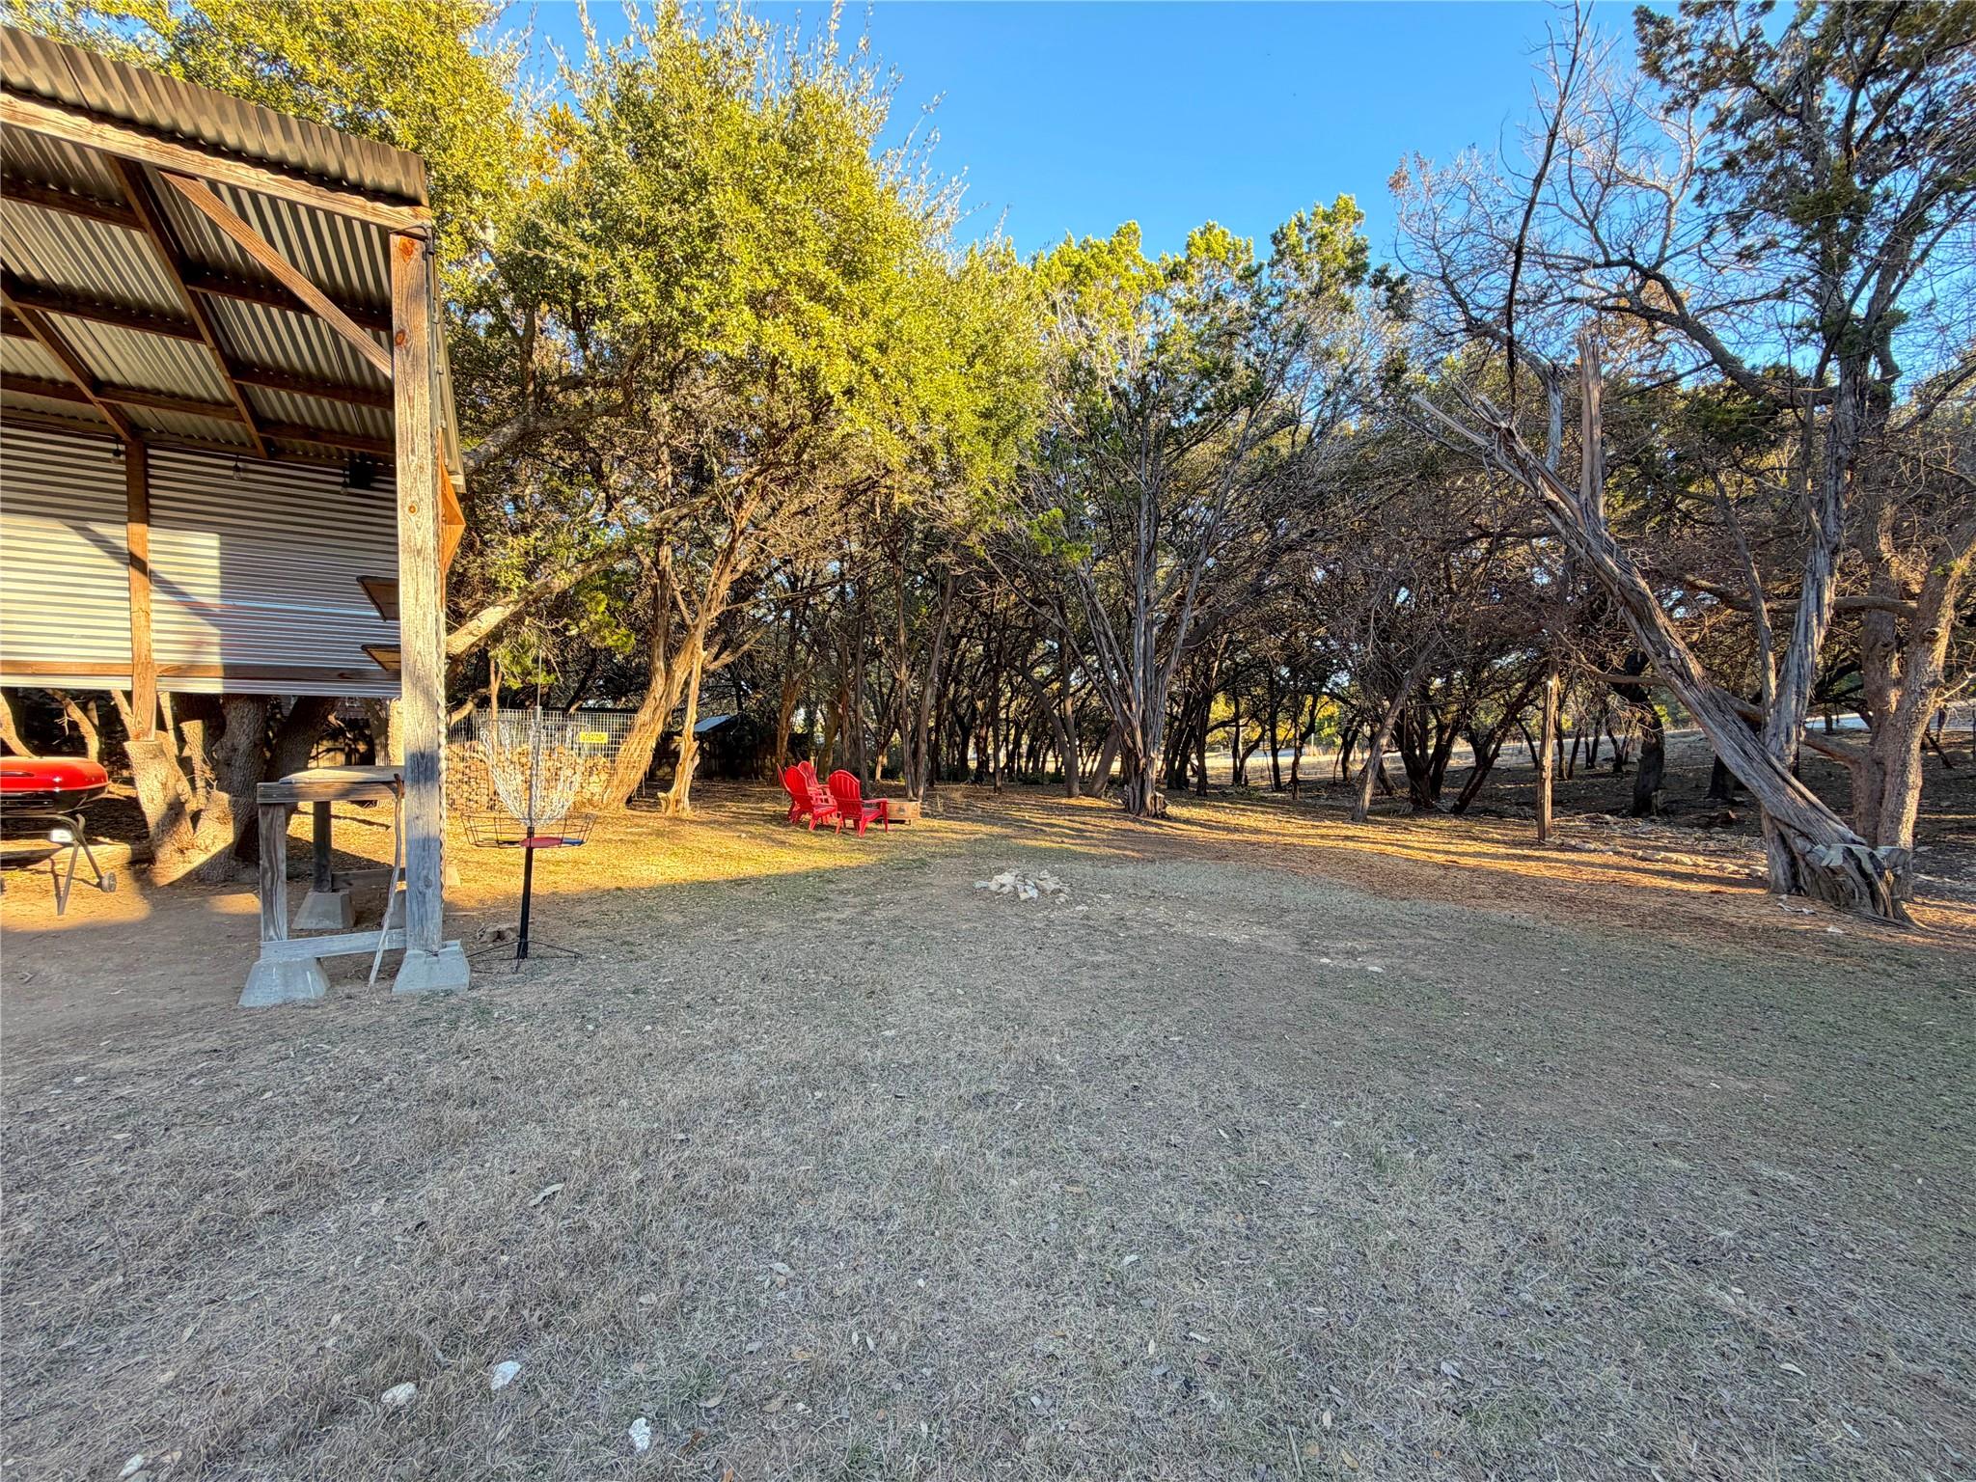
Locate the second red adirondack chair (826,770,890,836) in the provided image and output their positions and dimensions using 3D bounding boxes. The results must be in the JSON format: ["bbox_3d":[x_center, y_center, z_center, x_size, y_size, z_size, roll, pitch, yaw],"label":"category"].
[{"bbox_3d":[-1.800,0.840,11.200,0.740,0.930,0.800,2,3,42],"label":"second red adirondack chair"}]

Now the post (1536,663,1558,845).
[{"bbox_3d":[6.580,0.110,9.370,0.115,2.080,0.115,1,2,-10],"label":"post"}]

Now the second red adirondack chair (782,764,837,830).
[{"bbox_3d":[-2.630,0.830,12.000,0.800,0.930,0.740,-1,2,-36],"label":"second red adirondack chair"}]

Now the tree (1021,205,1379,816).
[{"bbox_3d":[3.450,-3.550,13.200,5.800,9.700,5.200,0,2,0],"label":"tree"}]

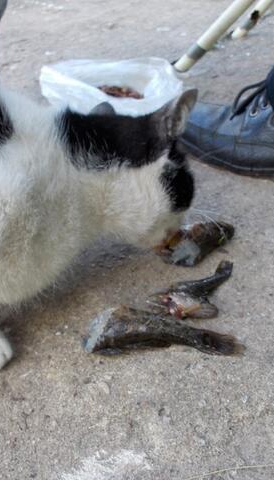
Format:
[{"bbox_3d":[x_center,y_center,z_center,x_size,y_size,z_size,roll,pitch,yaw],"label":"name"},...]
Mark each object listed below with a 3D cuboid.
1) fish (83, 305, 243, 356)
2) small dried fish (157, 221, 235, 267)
[{"bbox_3d":[0.019,0.068,0.400,0.118,0.022,0.030,4,39,5],"label":"fish"},{"bbox_3d":[0.053,0.003,0.475,0.069,0.027,0.034,-21,44,-24],"label":"small dried fish"}]

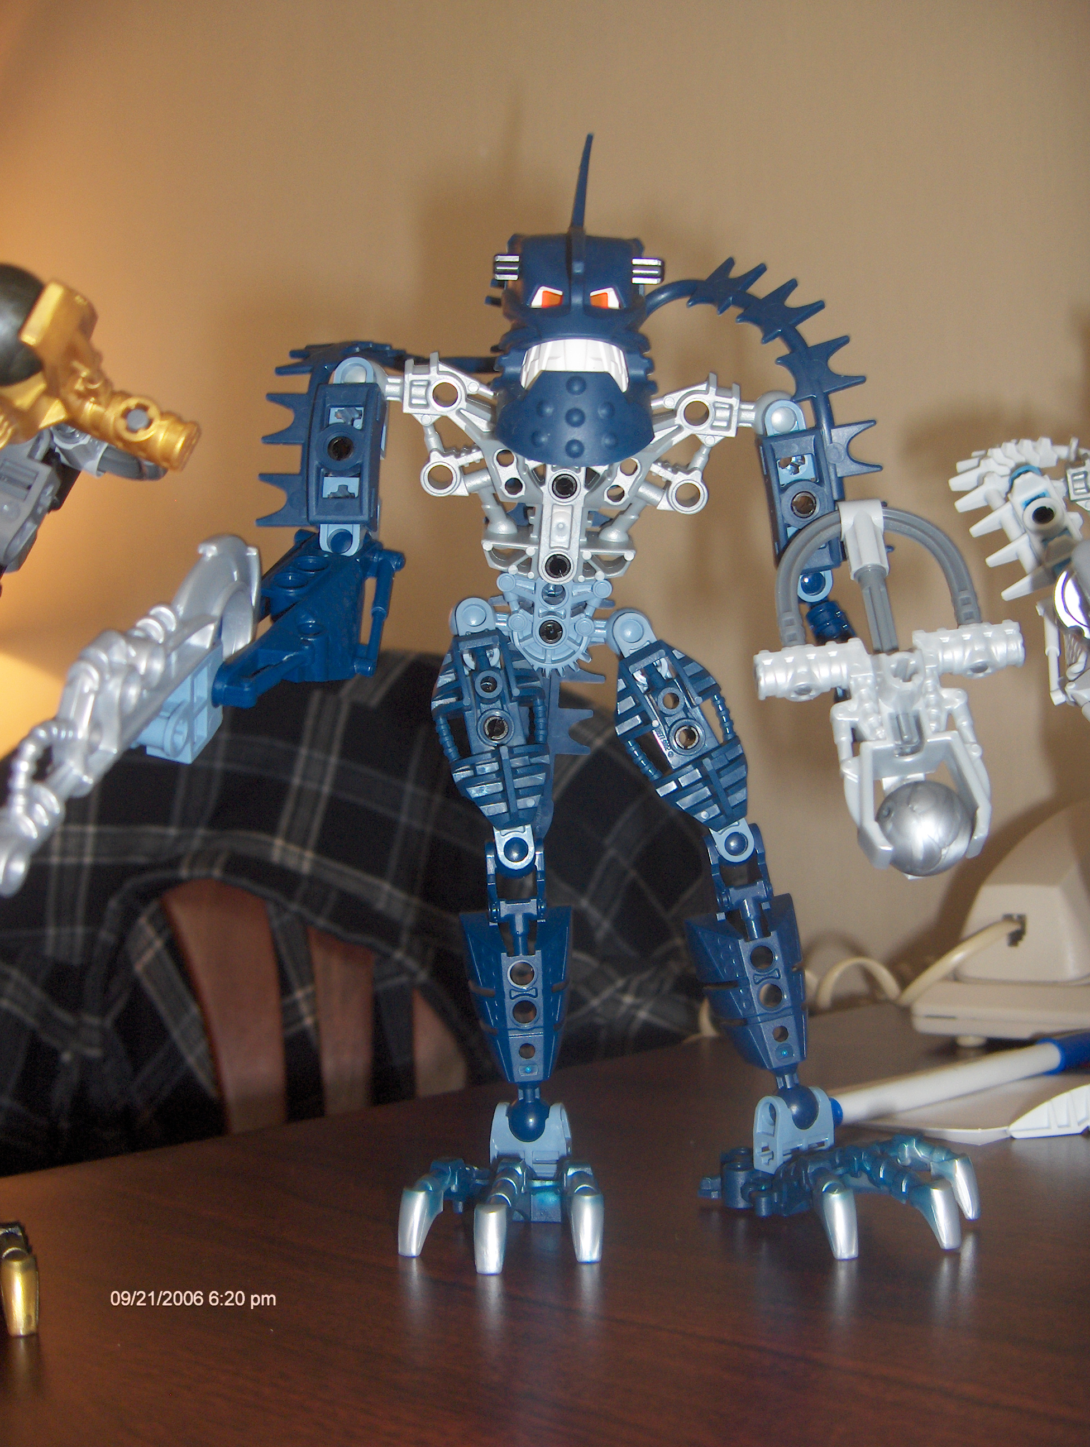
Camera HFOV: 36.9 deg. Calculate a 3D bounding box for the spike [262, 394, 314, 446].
[{"bbox_3d":[-0.050,-0.059,0.316,0.010,0.010,0.004,0,6,0],"label":"spike"}]

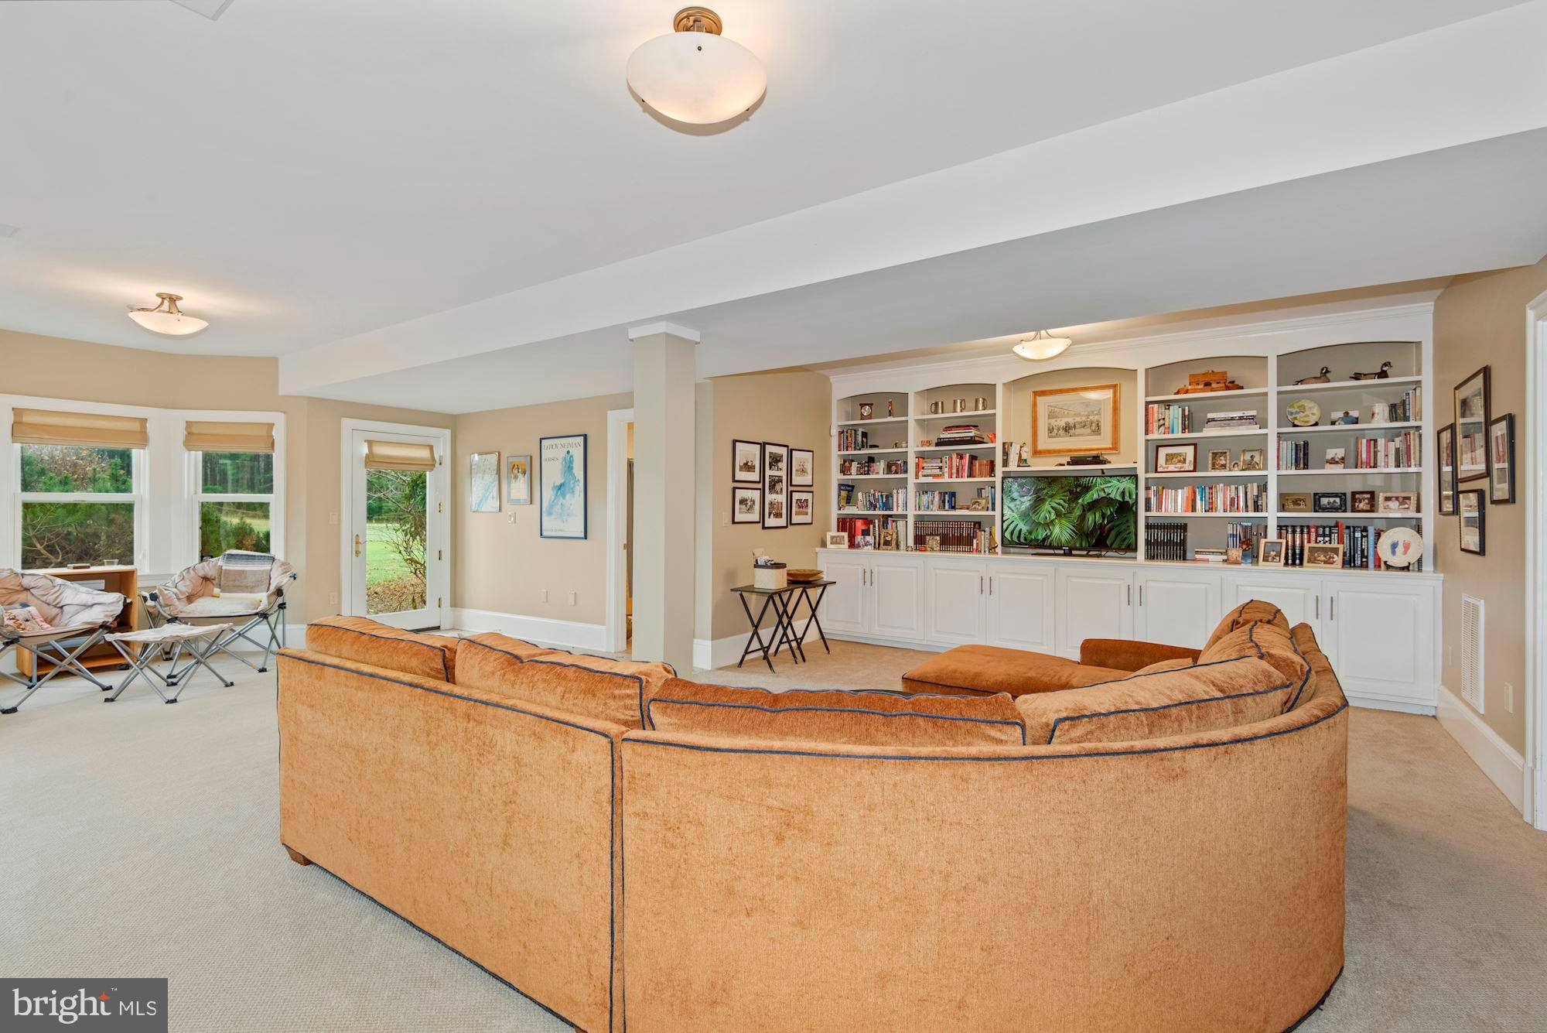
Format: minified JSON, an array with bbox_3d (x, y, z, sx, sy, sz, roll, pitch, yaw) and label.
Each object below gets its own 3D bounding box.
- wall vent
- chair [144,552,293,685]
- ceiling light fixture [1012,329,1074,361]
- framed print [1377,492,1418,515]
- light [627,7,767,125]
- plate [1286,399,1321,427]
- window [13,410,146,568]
[{"bbox_3d":[3.826,0.730,3.765,0.018,0.580,0.390,1,0,34],"label":"wall vent"},{"bbox_3d":[-4.651,0.772,5.770,0.970,0.940,0.860,0,0,-23],"label":"chair"},{"bbox_3d":[1.977,-1.291,5.055,0.400,0.250,0.400,0,0,34],"label":"ceiling light fixture"},{"bbox_3d":[4.246,-0.093,4.681,0.195,0.147,0.040,1,0,34],"label":"framed print"},{"bbox_3d":[-0.218,-1.299,1.993,0.405,0.250,0.405,0,0,0],"label":"light"},{"bbox_3d":[3.827,-0.742,4.965,0.198,0.192,0.055,1,0,34],"label":"plate"},{"bbox_3d":[-5.717,-0.190,5.706,0.100,1.330,0.780,0,0,34],"label":"window"}]

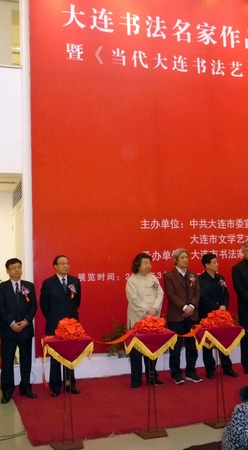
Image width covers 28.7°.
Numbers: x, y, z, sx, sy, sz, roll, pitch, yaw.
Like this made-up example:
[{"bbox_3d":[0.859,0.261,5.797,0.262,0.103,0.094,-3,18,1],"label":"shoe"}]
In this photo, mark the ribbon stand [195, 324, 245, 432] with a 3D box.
[{"bbox_3d":[0.910,1.438,4.616,0.390,0.920,0.390,0,-6,-18],"label":"ribbon stand"}]

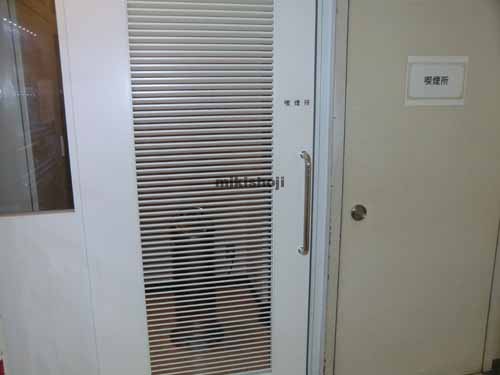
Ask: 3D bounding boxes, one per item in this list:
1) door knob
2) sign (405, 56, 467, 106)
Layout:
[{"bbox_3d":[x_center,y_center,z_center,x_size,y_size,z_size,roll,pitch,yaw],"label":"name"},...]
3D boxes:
[{"bbox_3d":[0.490,0.114,1.883,0.066,0.066,0.054,-3,12,-12],"label":"door knob"},{"bbox_3d":[0.833,-0.469,1.854,0.302,0.212,0.012,-3,12,-12],"label":"sign"}]

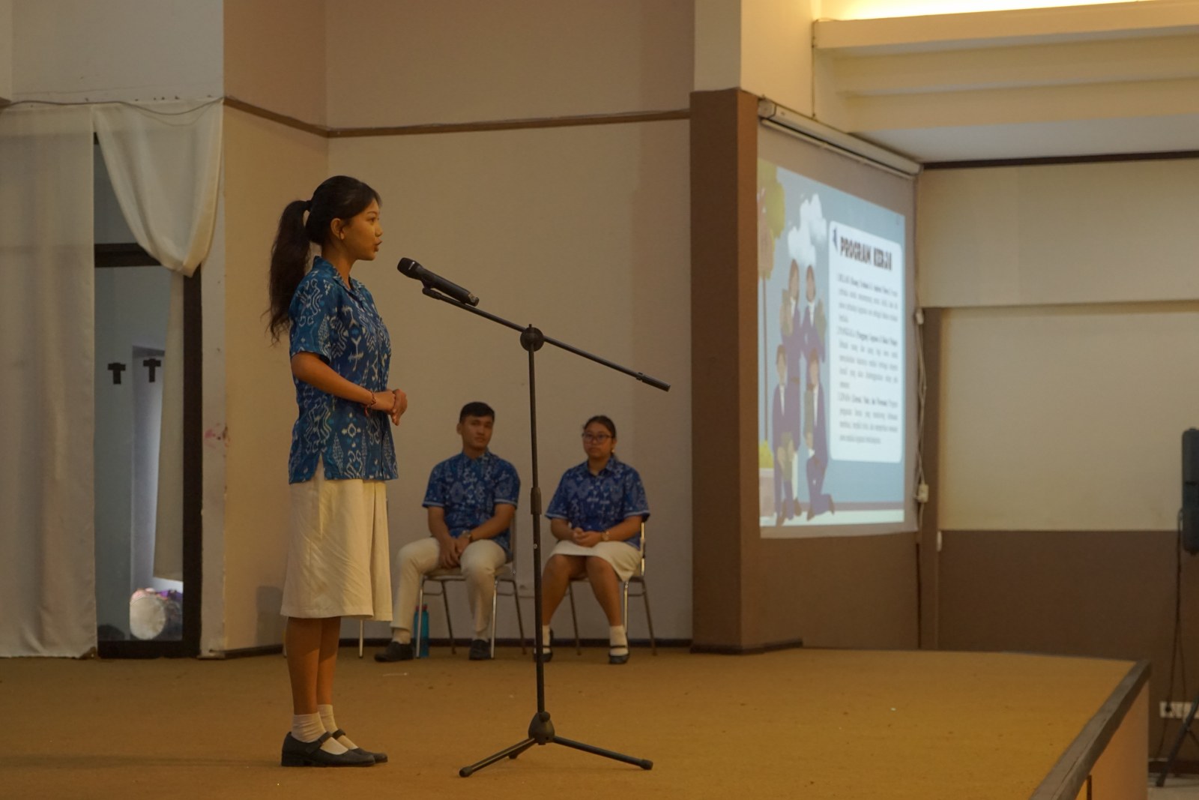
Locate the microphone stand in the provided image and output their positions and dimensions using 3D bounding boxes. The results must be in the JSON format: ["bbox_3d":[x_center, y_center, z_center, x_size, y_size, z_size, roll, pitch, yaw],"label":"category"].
[{"bbox_3d":[-0.152,0.347,6.704,0.700,1.333,0.550,-1,-3,6],"label":"microphone stand"}]

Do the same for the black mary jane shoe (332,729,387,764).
[{"bbox_3d":[-0.733,0.977,6.898,0.255,0.097,0.088,0,-3,-3],"label":"black mary jane shoe"}]

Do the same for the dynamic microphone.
[{"bbox_3d":[-0.450,-0.326,6.780,0.252,0.053,0.053,27,0,9],"label":"dynamic microphone"}]

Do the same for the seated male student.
[{"bbox_3d":[-0.736,0.633,11.913,0.632,1.254,0.760,-1,-3,16],"label":"seated male student"}]

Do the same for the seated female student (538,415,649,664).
[{"bbox_3d":[-0.035,0.657,11.743,0.516,1.183,0.707,-1,-3,14],"label":"seated female student"}]

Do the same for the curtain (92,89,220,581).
[{"bbox_3d":[-2.175,-0.289,12.000,0.660,2.380,0.200,-1,-3,16],"label":"curtain"}]

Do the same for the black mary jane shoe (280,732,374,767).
[{"bbox_3d":[-0.759,0.974,6.798,0.257,0.097,0.088,0,-3,3],"label":"black mary jane shoe"}]

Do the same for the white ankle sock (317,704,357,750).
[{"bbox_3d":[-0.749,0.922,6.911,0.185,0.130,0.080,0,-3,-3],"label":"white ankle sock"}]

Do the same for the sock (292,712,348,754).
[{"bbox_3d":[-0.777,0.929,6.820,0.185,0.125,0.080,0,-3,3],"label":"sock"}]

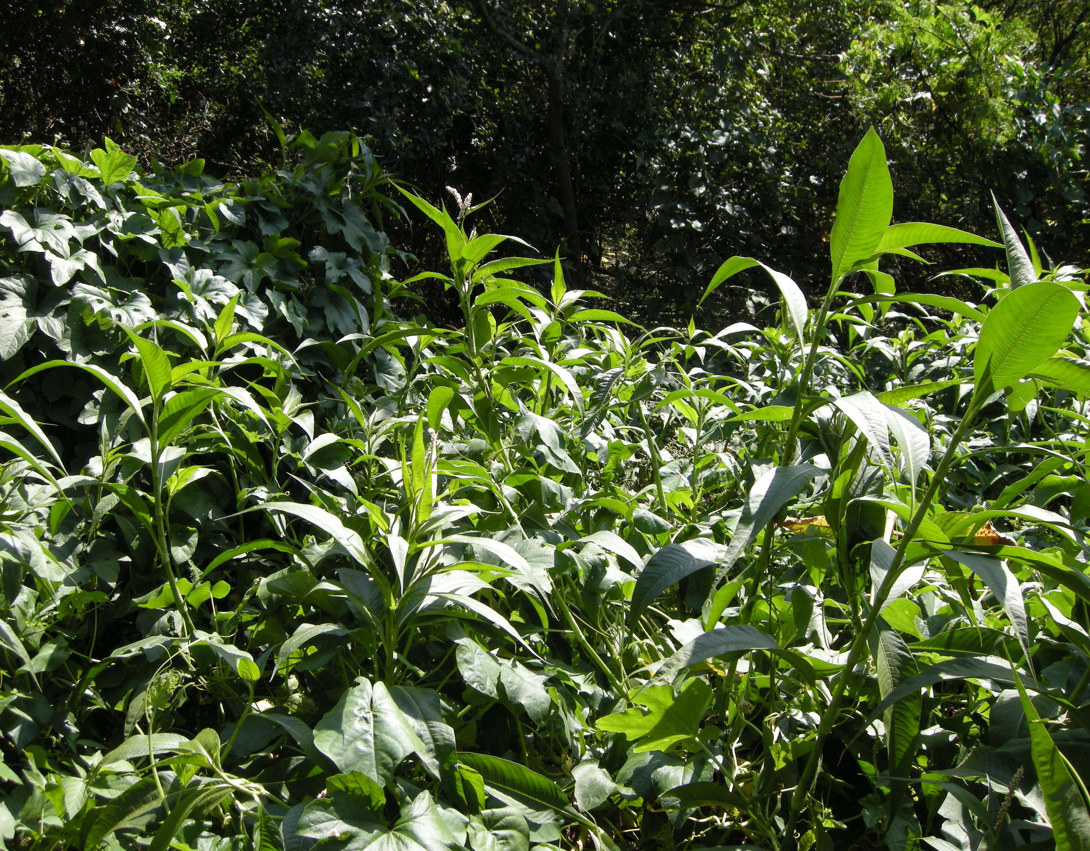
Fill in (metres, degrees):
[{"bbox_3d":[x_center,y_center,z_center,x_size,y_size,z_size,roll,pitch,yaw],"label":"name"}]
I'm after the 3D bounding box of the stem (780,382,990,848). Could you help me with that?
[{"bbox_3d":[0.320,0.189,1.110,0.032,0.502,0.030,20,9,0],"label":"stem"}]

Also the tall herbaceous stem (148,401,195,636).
[{"bbox_3d":[-0.596,0.152,1.815,0.028,0.392,0.028,-5,11,0],"label":"tall herbaceous stem"}]

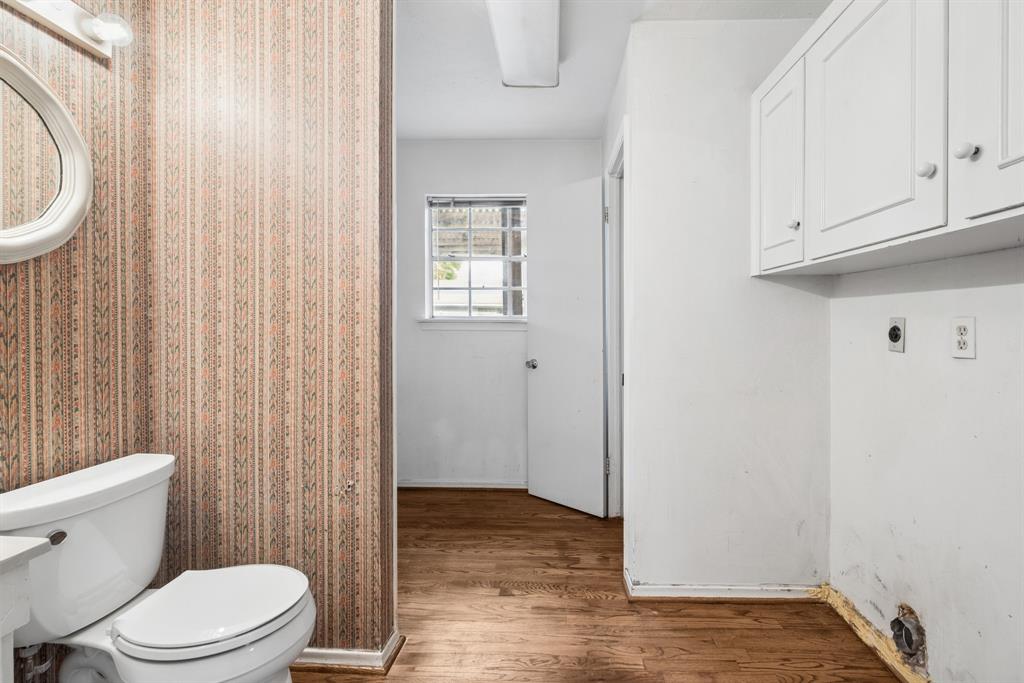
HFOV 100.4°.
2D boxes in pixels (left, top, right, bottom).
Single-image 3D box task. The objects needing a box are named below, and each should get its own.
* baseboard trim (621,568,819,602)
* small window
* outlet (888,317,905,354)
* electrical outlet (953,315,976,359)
[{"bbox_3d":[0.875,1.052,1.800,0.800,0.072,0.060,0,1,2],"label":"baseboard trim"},{"bbox_3d":[-0.177,-0.596,2.990,0.845,0.860,0.100,0,1,2],"label":"small window"},{"bbox_3d":[1.304,-0.022,1.445,0.014,0.115,0.070,0,1,4],"label":"outlet"},{"bbox_3d":[1.281,-0.011,1.212,0.010,0.115,0.070,0,1,4],"label":"electrical outlet"}]

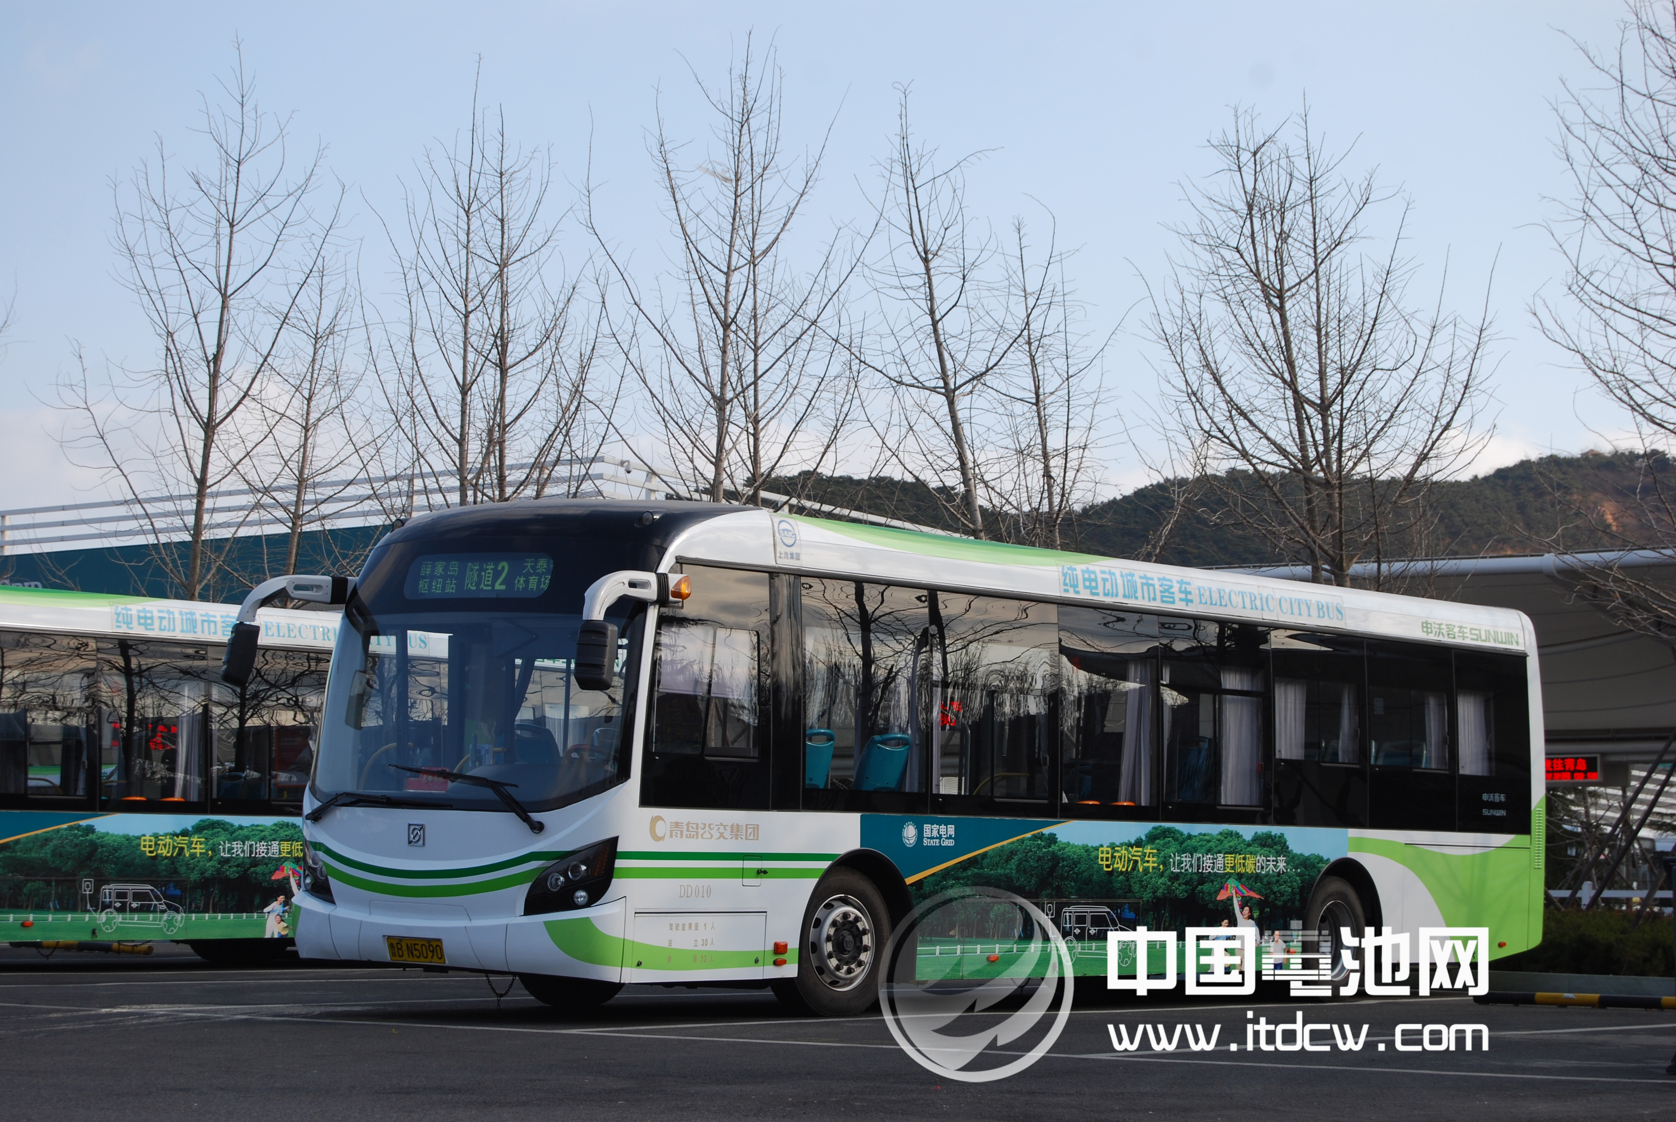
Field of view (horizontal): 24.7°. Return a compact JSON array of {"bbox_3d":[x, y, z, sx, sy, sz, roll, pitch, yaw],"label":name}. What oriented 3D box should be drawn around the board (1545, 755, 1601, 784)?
[{"bbox_3d":[9.516,2.740,50.000,1.080,0.390,0.120,-2,-5,38],"label":"board"}]

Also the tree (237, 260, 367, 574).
[{"bbox_3d":[-6.466,0.378,46.274,1.554,8.276,1.476,2,-5,-8],"label":"tree"}]

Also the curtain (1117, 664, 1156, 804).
[{"bbox_3d":[2.089,1.198,26.799,0.110,1.020,0.446,-3,-6,38],"label":"curtain"}]

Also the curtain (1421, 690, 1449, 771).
[{"bbox_3d":[4.715,1.338,30.178,0.110,0.650,0.423,-3,-6,38],"label":"curtain"}]

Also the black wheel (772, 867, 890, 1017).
[{"bbox_3d":[-0.068,2.337,23.432,0.285,0.945,0.945,-4,-7,40],"label":"black wheel"}]

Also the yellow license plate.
[{"bbox_3d":[-2.470,2.284,22.414,0.440,0.140,0.020,-2,11,38],"label":"yellow license plate"}]

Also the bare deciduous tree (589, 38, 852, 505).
[{"bbox_3d":[-1.235,-0.820,40.261,2.800,9.520,2.800,2,-4,0],"label":"bare deciduous tree"}]

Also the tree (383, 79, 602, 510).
[{"bbox_3d":[-3.835,-0.589,42.405,2.426,9.672,2.305,1,-5,-5],"label":"tree"}]

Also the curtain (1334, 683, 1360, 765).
[{"bbox_3d":[3.813,1.218,28.571,0.090,0.636,0.361,-2,-5,38],"label":"curtain"}]

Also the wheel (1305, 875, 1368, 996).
[{"bbox_3d":[3.583,2.802,28.327,0.290,0.945,0.945,-3,-6,36],"label":"wheel"}]

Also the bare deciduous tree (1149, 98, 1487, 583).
[{"bbox_3d":[4.523,-0.245,35.650,3.250,8.060,3.250,-2,-5,38],"label":"bare deciduous tree"}]

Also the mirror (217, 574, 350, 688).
[{"bbox_3d":[-3.389,0.440,23.603,0.310,0.700,0.860,-2,-5,38],"label":"mirror"}]

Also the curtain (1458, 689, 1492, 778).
[{"bbox_3d":[5.016,1.360,30.091,0.090,0.719,0.548,-2,-5,38],"label":"curtain"}]

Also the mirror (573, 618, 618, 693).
[{"bbox_3d":[-1.365,0.525,21.547,0.210,0.400,0.150,0,-4,22],"label":"mirror"}]

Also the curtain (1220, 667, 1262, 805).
[{"bbox_3d":[2.938,1.275,27.890,0.110,1.022,0.556,-3,-6,38],"label":"curtain"}]

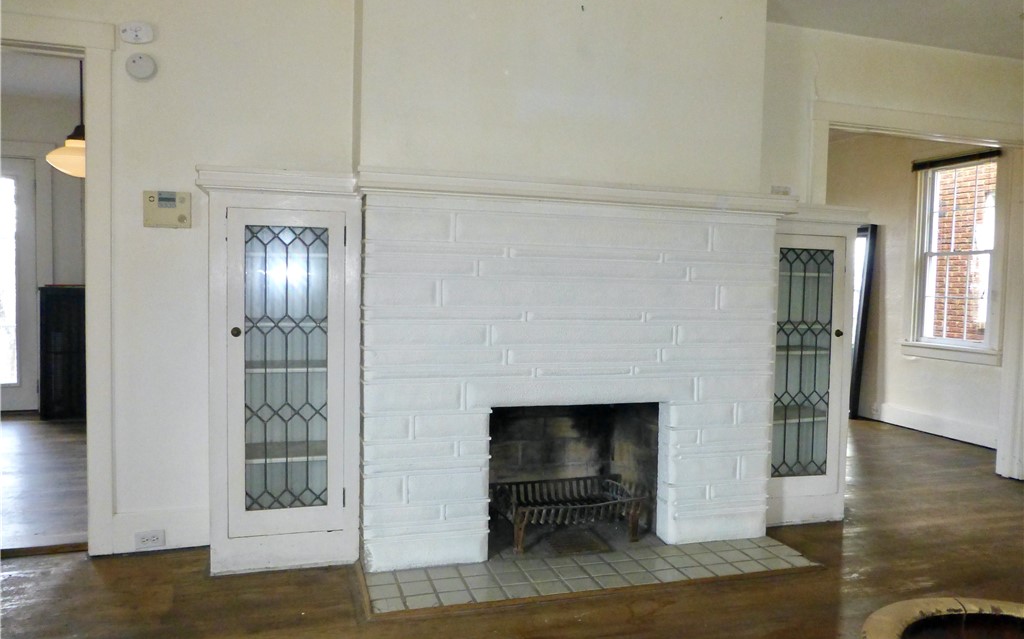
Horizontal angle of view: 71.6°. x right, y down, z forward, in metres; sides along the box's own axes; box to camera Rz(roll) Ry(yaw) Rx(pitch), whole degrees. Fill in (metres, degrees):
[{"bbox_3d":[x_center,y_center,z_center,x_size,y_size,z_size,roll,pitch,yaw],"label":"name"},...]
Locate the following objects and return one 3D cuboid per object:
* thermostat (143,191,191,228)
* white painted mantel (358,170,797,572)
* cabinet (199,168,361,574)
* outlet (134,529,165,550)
[{"bbox_3d":[-1.412,-0.448,2.918,0.176,0.145,0.036,0,2,-17],"label":"thermostat"},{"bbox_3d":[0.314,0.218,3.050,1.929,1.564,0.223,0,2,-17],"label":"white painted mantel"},{"bbox_3d":[-0.939,0.205,2.895,0.600,1.552,0.372,0,2,-17],"label":"cabinet"},{"bbox_3d":[-1.501,0.913,2.950,0.112,0.069,0.009,0,2,-17],"label":"outlet"}]

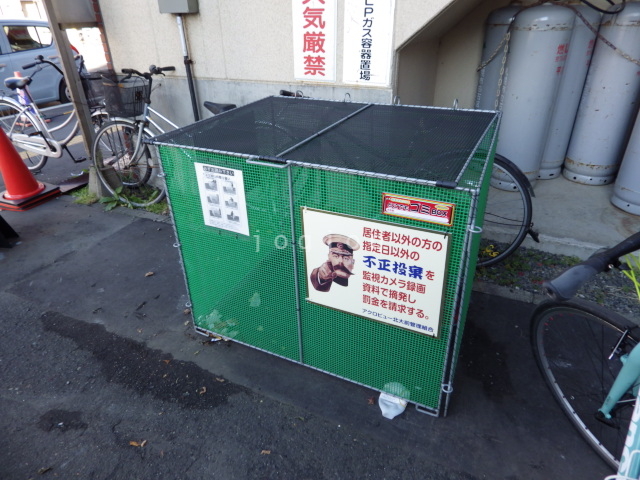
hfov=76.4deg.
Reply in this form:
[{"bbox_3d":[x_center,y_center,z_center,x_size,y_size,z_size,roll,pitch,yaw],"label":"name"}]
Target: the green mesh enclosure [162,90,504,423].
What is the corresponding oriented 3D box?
[{"bbox_3d":[0.108,-0.056,1.979,1.210,0.960,0.935,12,33,22],"label":"green mesh enclosure"}]

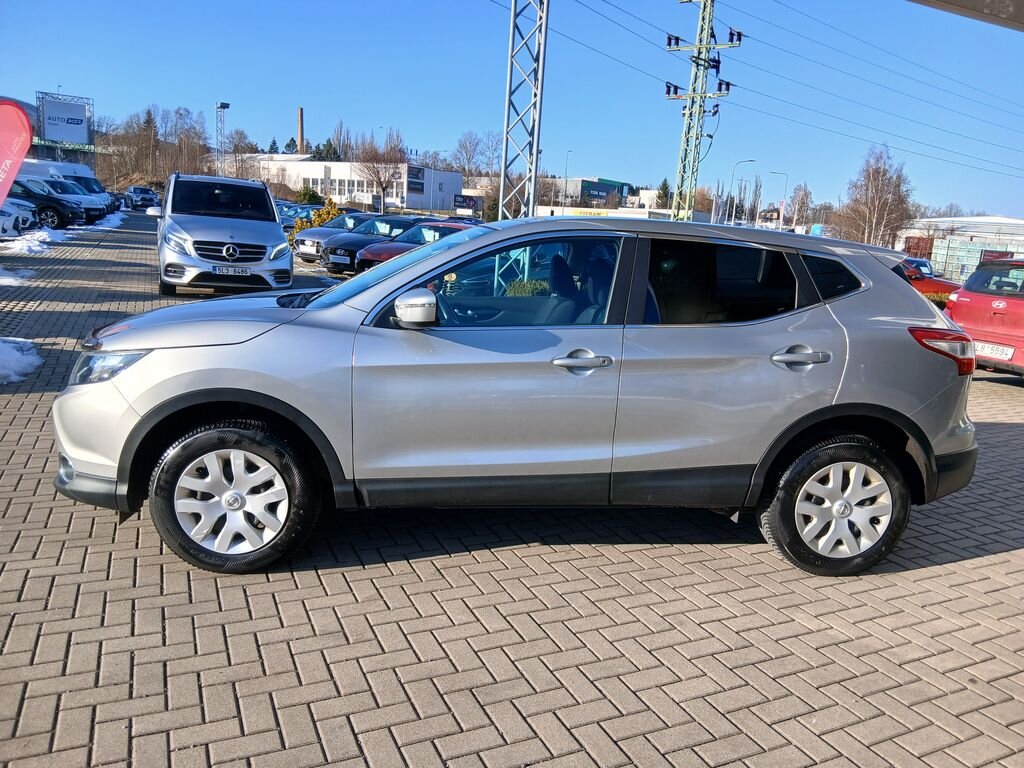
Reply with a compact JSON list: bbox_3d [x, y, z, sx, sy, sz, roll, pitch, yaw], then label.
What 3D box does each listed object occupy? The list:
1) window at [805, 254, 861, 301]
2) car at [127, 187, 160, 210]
[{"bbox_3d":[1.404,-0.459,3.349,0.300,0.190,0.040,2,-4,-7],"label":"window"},{"bbox_3d":[-31.383,-15.773,65.500,1.860,1.800,5.000,-5,15,-35],"label":"car"}]

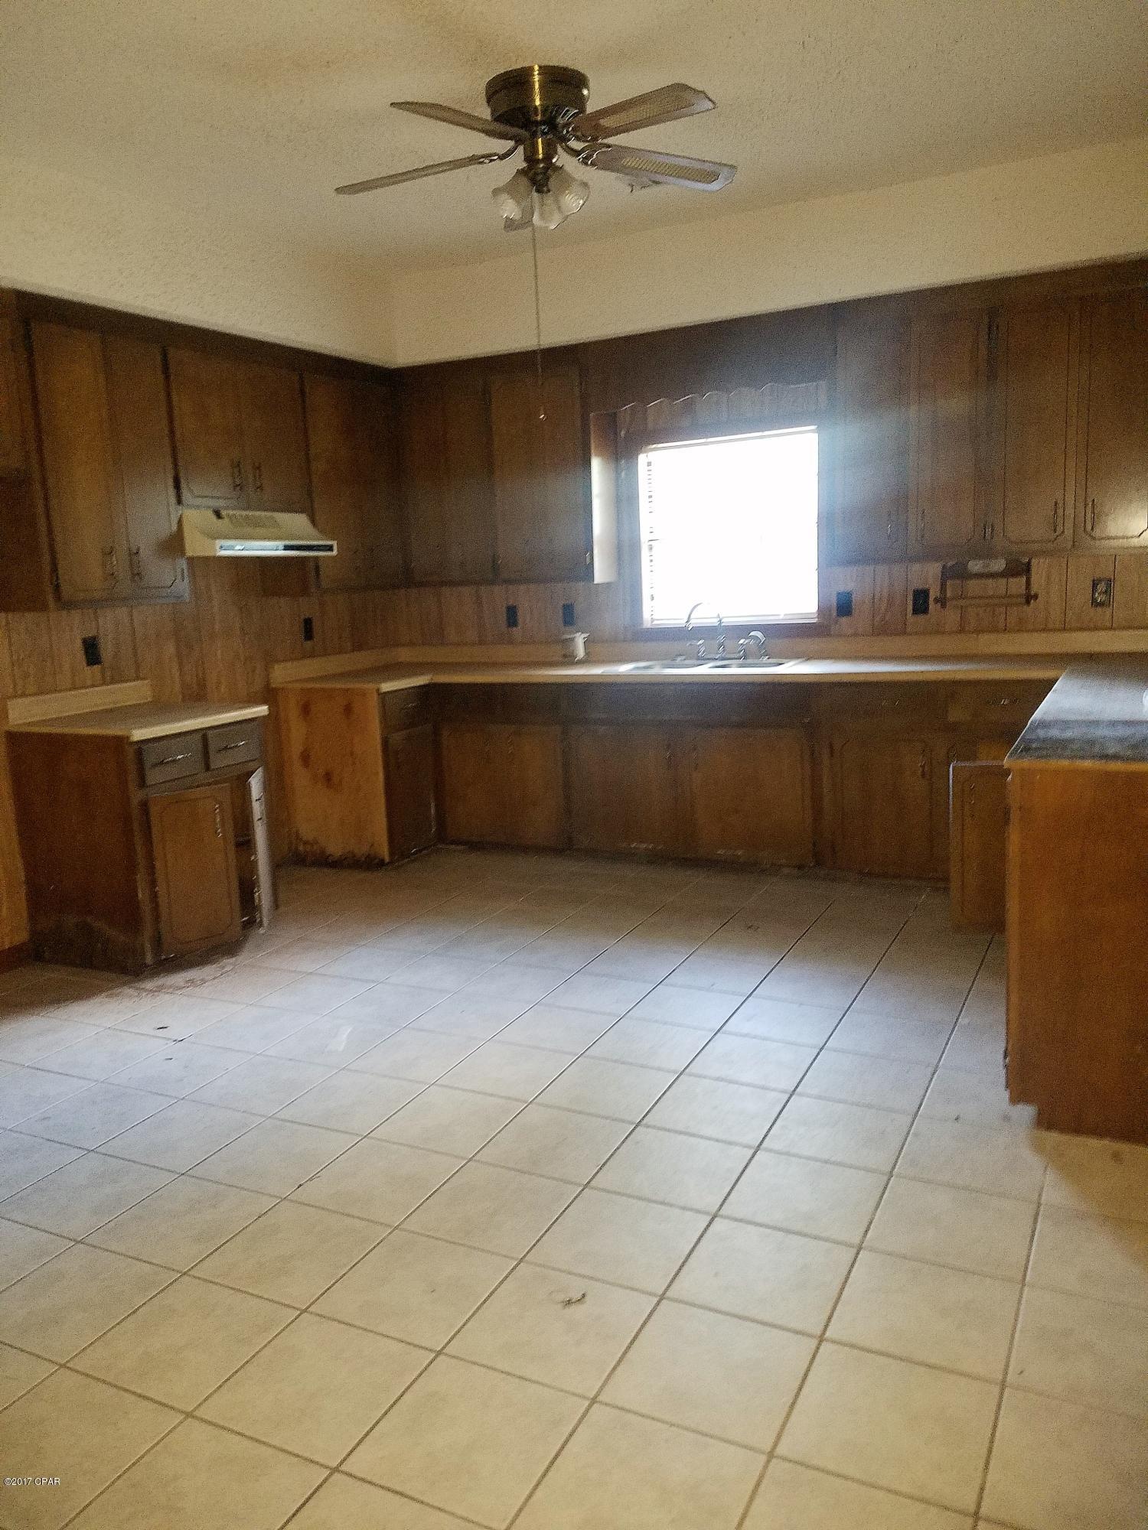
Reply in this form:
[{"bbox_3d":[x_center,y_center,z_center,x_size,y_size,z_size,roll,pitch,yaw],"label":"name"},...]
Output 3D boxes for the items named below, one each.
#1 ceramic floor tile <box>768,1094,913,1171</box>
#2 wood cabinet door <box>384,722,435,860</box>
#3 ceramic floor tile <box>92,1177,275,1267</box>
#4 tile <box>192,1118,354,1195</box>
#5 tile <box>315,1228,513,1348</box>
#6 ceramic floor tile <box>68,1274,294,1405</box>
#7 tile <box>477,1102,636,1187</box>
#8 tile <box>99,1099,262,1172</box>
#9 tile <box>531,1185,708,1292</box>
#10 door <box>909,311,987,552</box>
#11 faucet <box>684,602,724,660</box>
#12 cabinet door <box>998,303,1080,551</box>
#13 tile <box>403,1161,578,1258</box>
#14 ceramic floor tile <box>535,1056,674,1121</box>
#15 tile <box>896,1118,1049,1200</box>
[{"bbox_3d":[0.655,0.911,2.830,0.303,0.010,0.303,2,10,26],"label":"ceramic floor tile"},{"bbox_3d":[-0.822,0.132,5.758,0.022,0.607,0.407,2,11,26],"label":"wood cabinet door"},{"bbox_3d":[-0.866,1.016,2.557,0.302,0.010,0.302,2,11,26],"label":"ceramic floor tile"},{"bbox_3d":[-0.731,0.966,2.828,0.303,0.010,0.303,2,10,26],"label":"tile"},{"bbox_3d":[-0.314,1.042,2.295,0.305,0.010,0.305,2,11,26],"label":"tile"},{"bbox_3d":[-0.724,1.078,2.149,0.302,0.010,0.302,2,11,26],"label":"ceramic floor tile"},{"bbox_3d":[-0.042,0.936,2.844,0.306,0.010,0.304,2,11,26],"label":"tile"},{"bbox_3d":[-1.007,0.953,2.966,0.302,0.010,0.302,2,11,26],"label":"tile"},{"bbox_3d":[0.102,0.999,2.423,0.302,0.010,0.302,2,11,26],"label":"tile"},{"bbox_3d":[1.588,-1.393,4.880,0.321,0.985,0.022,2,10,26],"label":"door"},{"bbox_3d":[0.646,-0.632,5.527,0.200,0.267,0.050,-10,12,-36],"label":"faucet"},{"bbox_3d":[1.847,-1.338,4.594,0.306,0.925,0.020,3,11,28],"label":"cabinet door"},{"bbox_3d":[-0.178,0.991,2.567,0.306,0.010,0.304,2,11,26],"label":"tile"},{"bbox_3d":[0.096,0.888,3.107,0.305,0.010,0.305,2,11,26],"label":"ceramic floor tile"},{"bbox_3d":[0.930,0.919,2.691,0.305,0.010,0.305,2,11,26],"label":"tile"}]

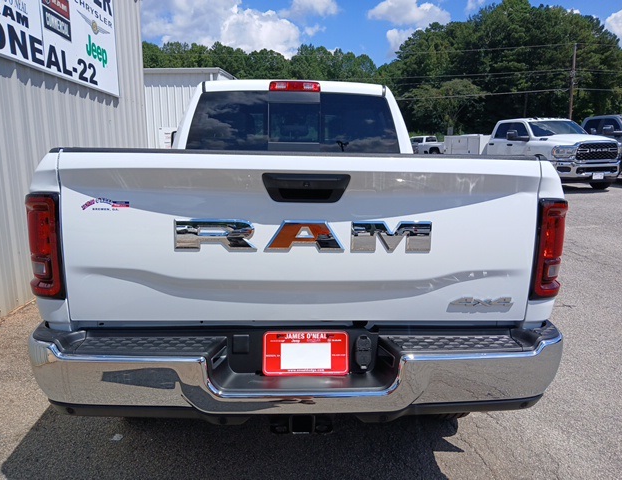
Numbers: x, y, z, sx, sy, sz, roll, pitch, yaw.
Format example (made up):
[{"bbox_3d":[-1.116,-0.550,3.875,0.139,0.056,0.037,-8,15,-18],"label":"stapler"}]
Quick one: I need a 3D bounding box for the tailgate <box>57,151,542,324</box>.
[{"bbox_3d":[-0.026,-0.007,1.712,1.630,0.590,0.120,0,9,-2],"label":"tailgate"}]

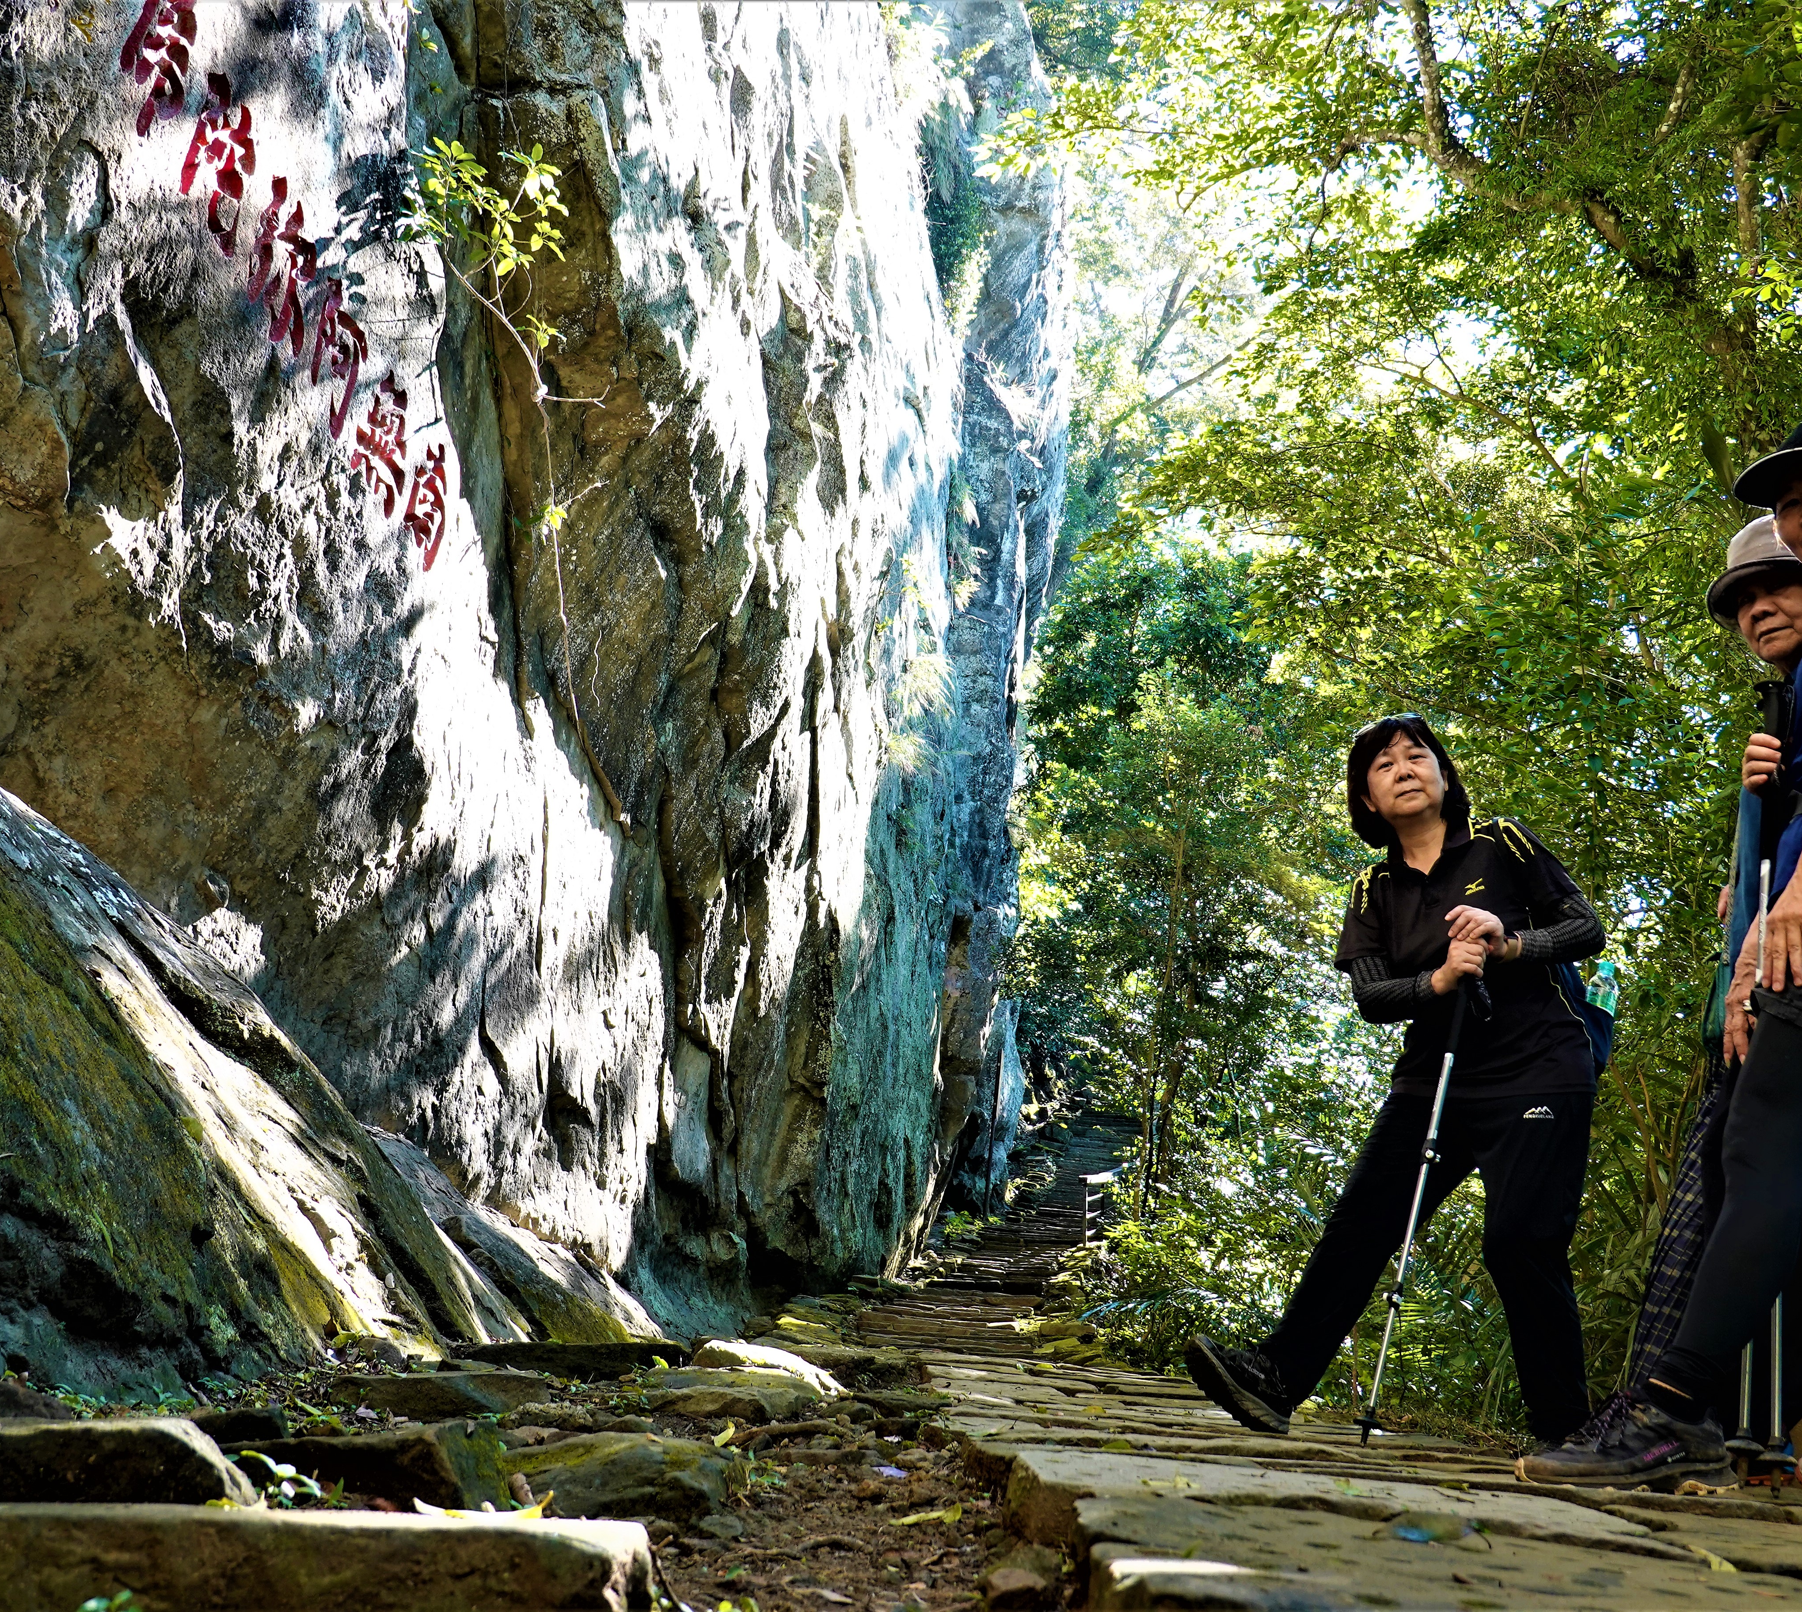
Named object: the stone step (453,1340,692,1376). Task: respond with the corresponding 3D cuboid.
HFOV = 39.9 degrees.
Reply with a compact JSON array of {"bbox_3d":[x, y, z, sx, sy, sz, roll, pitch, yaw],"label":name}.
[{"bbox_3d":[-1.030,1.735,7.800,0.740,0.125,0.330,0,-10,0],"label":"stone step"}]

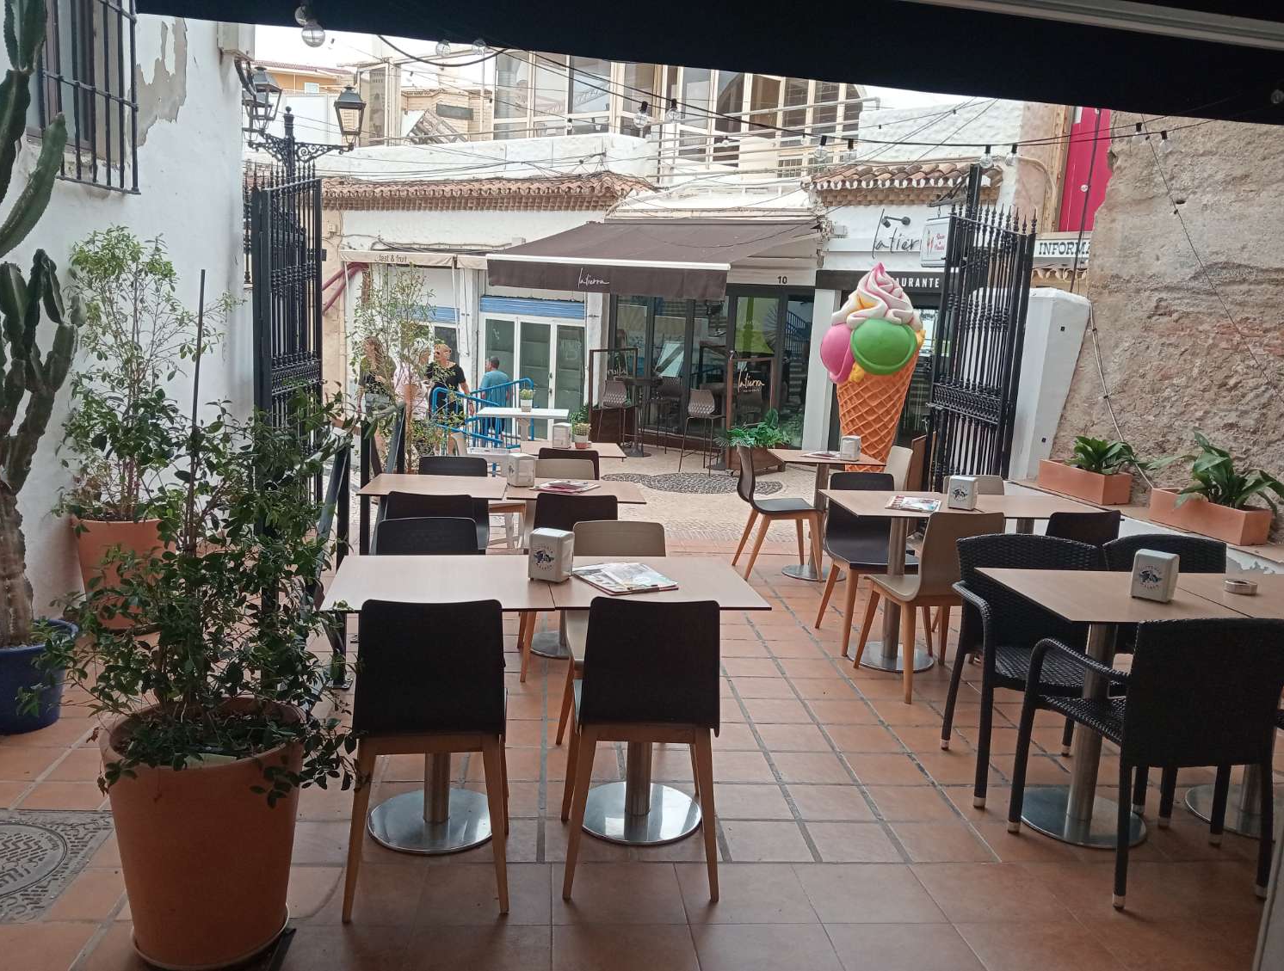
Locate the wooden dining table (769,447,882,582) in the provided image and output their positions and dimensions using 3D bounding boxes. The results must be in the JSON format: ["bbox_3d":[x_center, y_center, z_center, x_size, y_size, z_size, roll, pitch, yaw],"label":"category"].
[{"bbox_3d":[1.085,0.196,6.404,0.600,0.742,0.600,2,9,-5],"label":"wooden dining table"}]

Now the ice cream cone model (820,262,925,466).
[{"bbox_3d":[1.804,-0.677,8.185,0.830,2.060,0.780,2,9,-6],"label":"ice cream cone model"}]

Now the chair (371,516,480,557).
[{"bbox_3d":[-0.663,0.560,3.375,0.450,0.820,0.510,0,10,-21],"label":"chair"}]

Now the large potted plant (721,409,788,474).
[{"bbox_3d":[1.416,-0.556,13.038,0.500,0.770,0.760,12,13,44],"label":"large potted plant"}]

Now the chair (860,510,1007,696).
[{"bbox_3d":[1.265,0.466,4.551,0.450,0.820,0.480,0,9,-15],"label":"chair"}]

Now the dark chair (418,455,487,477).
[{"bbox_3d":[-0.875,0.303,4.914,0.440,0.820,0.480,1,9,-13],"label":"dark chair"}]

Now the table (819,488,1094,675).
[{"bbox_3d":[1.487,0.459,4.953,1.235,0.742,0.625,2,10,-8],"label":"table"}]

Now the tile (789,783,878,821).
[{"bbox_3d":[0.615,1.037,3.404,0.245,0.010,0.242,2,10,-6],"label":"tile"}]

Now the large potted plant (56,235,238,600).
[{"bbox_3d":[-2.264,-0.257,4.720,0.800,1.780,0.720,2,10,-6],"label":"large potted plant"}]

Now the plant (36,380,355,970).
[{"bbox_3d":[-1.055,0.434,2.449,0.740,1.310,0.680,2,9,-5],"label":"plant"}]

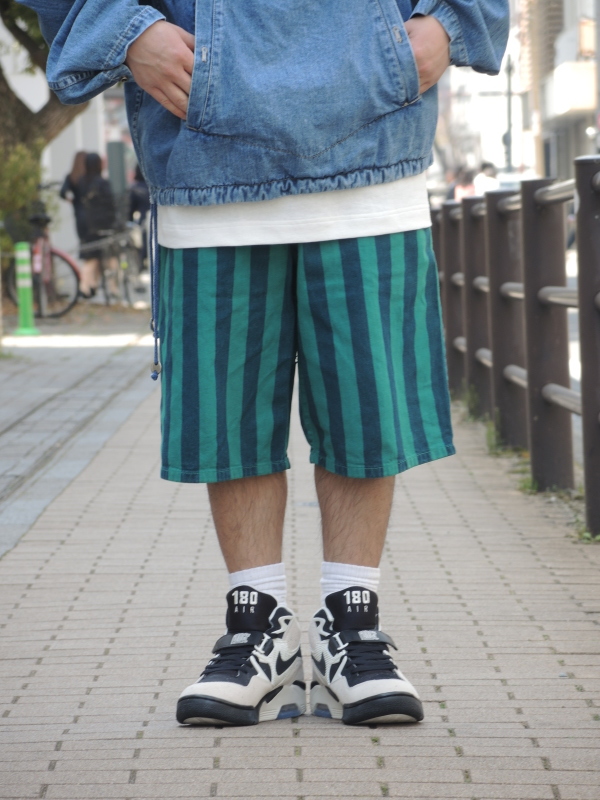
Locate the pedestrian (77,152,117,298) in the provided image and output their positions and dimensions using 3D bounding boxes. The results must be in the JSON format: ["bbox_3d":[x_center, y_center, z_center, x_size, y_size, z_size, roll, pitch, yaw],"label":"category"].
[{"bbox_3d":[-2.267,-1.963,52.000,0.460,1.640,0.330,-1,2,3],"label":"pedestrian"}]

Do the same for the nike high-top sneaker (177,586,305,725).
[{"bbox_3d":[-0.081,0.351,6.400,0.113,0.180,0.288,0,2,20],"label":"nike high-top sneaker"}]

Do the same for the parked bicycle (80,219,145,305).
[{"bbox_3d":[-2.009,-1.482,49.800,0.560,0.980,1.680,-1,2,13],"label":"parked bicycle"}]

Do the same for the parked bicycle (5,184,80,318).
[{"bbox_3d":[-2.340,-1.349,42.000,0.620,1.120,1.700,-1,2,0],"label":"parked bicycle"}]

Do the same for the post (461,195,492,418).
[{"bbox_3d":[0.673,-0.342,17.200,0.115,0.820,0.115,-2,2,0],"label":"post"}]

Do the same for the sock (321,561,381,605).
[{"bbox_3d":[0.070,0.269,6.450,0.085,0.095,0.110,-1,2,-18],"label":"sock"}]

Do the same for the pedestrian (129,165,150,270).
[{"bbox_3d":[-1.981,-2.158,58.500,0.460,1.640,0.330,-1,2,0],"label":"pedestrian"}]

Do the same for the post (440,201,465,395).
[{"bbox_3d":[0.677,-0.423,19.550,0.115,0.820,0.115,-2,2,0],"label":"post"}]

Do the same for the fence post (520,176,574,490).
[{"bbox_3d":[0.645,-0.168,12.050,0.108,0.810,0.108,-2,2,0],"label":"fence post"}]

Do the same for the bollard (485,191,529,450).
[{"bbox_3d":[0.643,-0.248,14.250,0.108,0.810,0.108,-2,2,0],"label":"bollard"}]

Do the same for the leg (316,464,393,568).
[{"bbox_3d":[0.073,0.154,6.200,0.108,0.150,0.115,-1,2,0],"label":"leg"}]

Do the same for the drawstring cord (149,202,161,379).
[{"bbox_3d":[-0.195,-0.146,6.220,0.015,0.240,0.013,-1,2,0],"label":"drawstring cord"}]

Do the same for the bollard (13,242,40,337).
[{"bbox_3d":[-2.387,-0.965,40.200,0.210,0.800,0.210,-2,2,0],"label":"bollard"}]

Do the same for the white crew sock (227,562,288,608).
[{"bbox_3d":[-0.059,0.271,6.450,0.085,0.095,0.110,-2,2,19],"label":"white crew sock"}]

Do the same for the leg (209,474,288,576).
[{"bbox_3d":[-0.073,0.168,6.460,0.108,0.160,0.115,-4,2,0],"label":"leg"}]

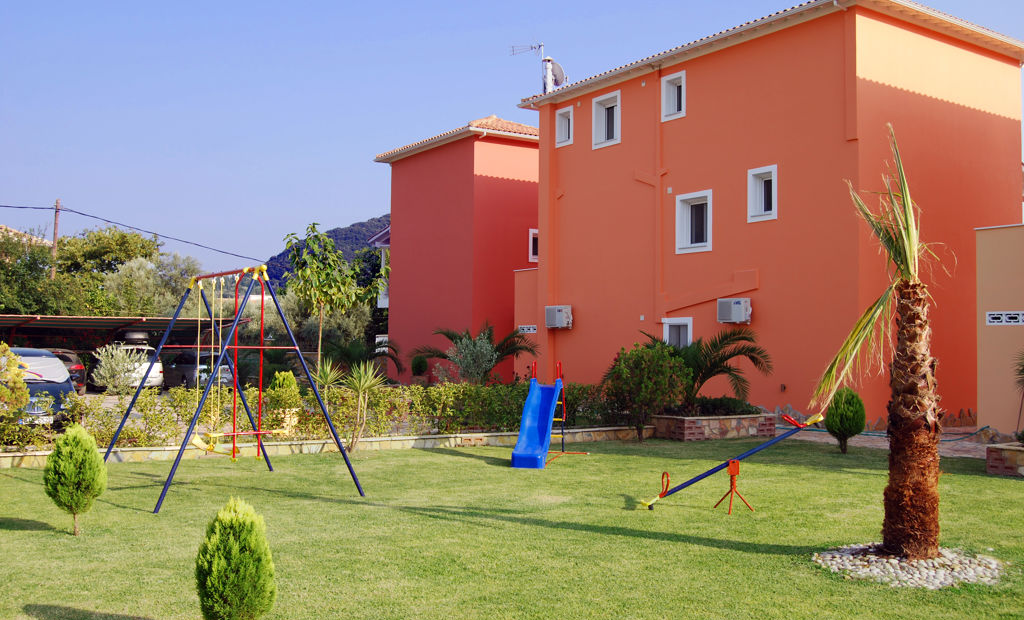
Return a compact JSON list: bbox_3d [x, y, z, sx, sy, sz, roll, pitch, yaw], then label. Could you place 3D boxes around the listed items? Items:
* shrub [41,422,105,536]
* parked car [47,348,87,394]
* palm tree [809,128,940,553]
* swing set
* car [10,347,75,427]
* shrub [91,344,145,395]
[{"bbox_3d":[-3.575,1.391,7.916,0.499,0.908,0.470,1,-2,-24],"label":"shrub"},{"bbox_3d":[-14.891,1.944,30.729,1.790,1.470,4.300,2,-3,-34],"label":"parked car"},{"bbox_3d":[2.830,0.206,7.532,1.000,3.360,0.950,1,-2,0],"label":"palm tree"},{"bbox_3d":[-3.119,0.757,10.517,2.143,2.377,2.418,2,-3,-36],"label":"swing set"},{"bbox_3d":[-8.597,1.407,16.999,1.650,1.500,3.750,2,-3,-33],"label":"car"},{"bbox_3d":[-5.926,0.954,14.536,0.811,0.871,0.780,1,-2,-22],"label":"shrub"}]

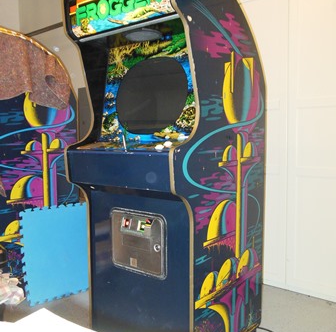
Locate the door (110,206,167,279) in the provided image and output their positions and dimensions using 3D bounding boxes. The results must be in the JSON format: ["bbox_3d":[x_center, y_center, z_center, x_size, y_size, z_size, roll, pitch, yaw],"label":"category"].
[{"bbox_3d":[-0.151,0.367,1.555,0.338,0.308,0.040,3,6,33],"label":"door"}]

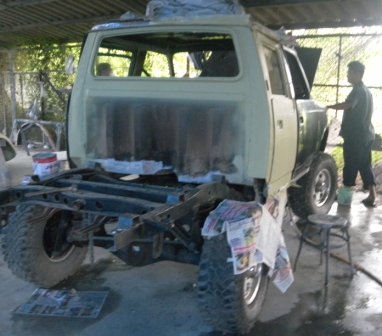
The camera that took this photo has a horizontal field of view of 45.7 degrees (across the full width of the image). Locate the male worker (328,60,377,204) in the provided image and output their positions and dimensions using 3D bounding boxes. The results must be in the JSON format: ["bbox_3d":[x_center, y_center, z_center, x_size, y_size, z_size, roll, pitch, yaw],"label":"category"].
[{"bbox_3d":[2.041,-0.418,5.711,0.580,1.760,0.500,5,12,25],"label":"male worker"}]

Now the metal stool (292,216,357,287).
[{"bbox_3d":[1.090,0.645,3.671,0.335,0.465,0.335,-6,13,-30],"label":"metal stool"}]

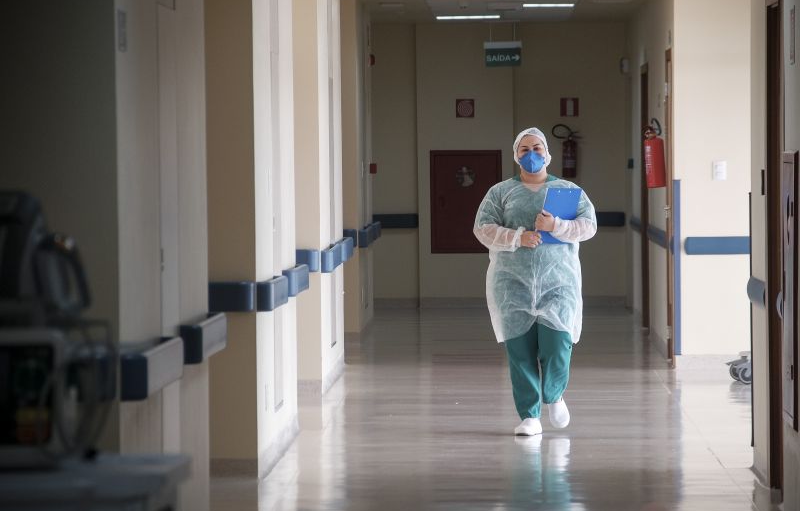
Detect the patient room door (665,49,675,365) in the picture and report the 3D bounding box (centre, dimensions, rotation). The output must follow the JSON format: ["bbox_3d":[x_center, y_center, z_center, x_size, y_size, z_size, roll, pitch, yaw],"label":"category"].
[{"bbox_3d":[1.897,-0.323,11.485,0.070,2.130,0.720,0,4,4],"label":"patient room door"}]

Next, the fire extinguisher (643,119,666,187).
[{"bbox_3d":[1.817,-0.725,11.885,0.150,0.475,0.210,-5,3,4],"label":"fire extinguisher"}]

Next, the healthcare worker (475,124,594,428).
[{"bbox_3d":[0.718,0.135,8.900,0.645,1.610,0.480,0,4,4],"label":"healthcare worker"}]

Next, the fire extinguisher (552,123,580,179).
[{"bbox_3d":[1.529,-0.964,15.303,0.250,0.495,0.170,0,4,4],"label":"fire extinguisher"}]

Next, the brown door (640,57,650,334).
[{"bbox_3d":[2.029,-0.456,13.516,0.070,2.130,0.800,0,4,4],"label":"brown door"}]

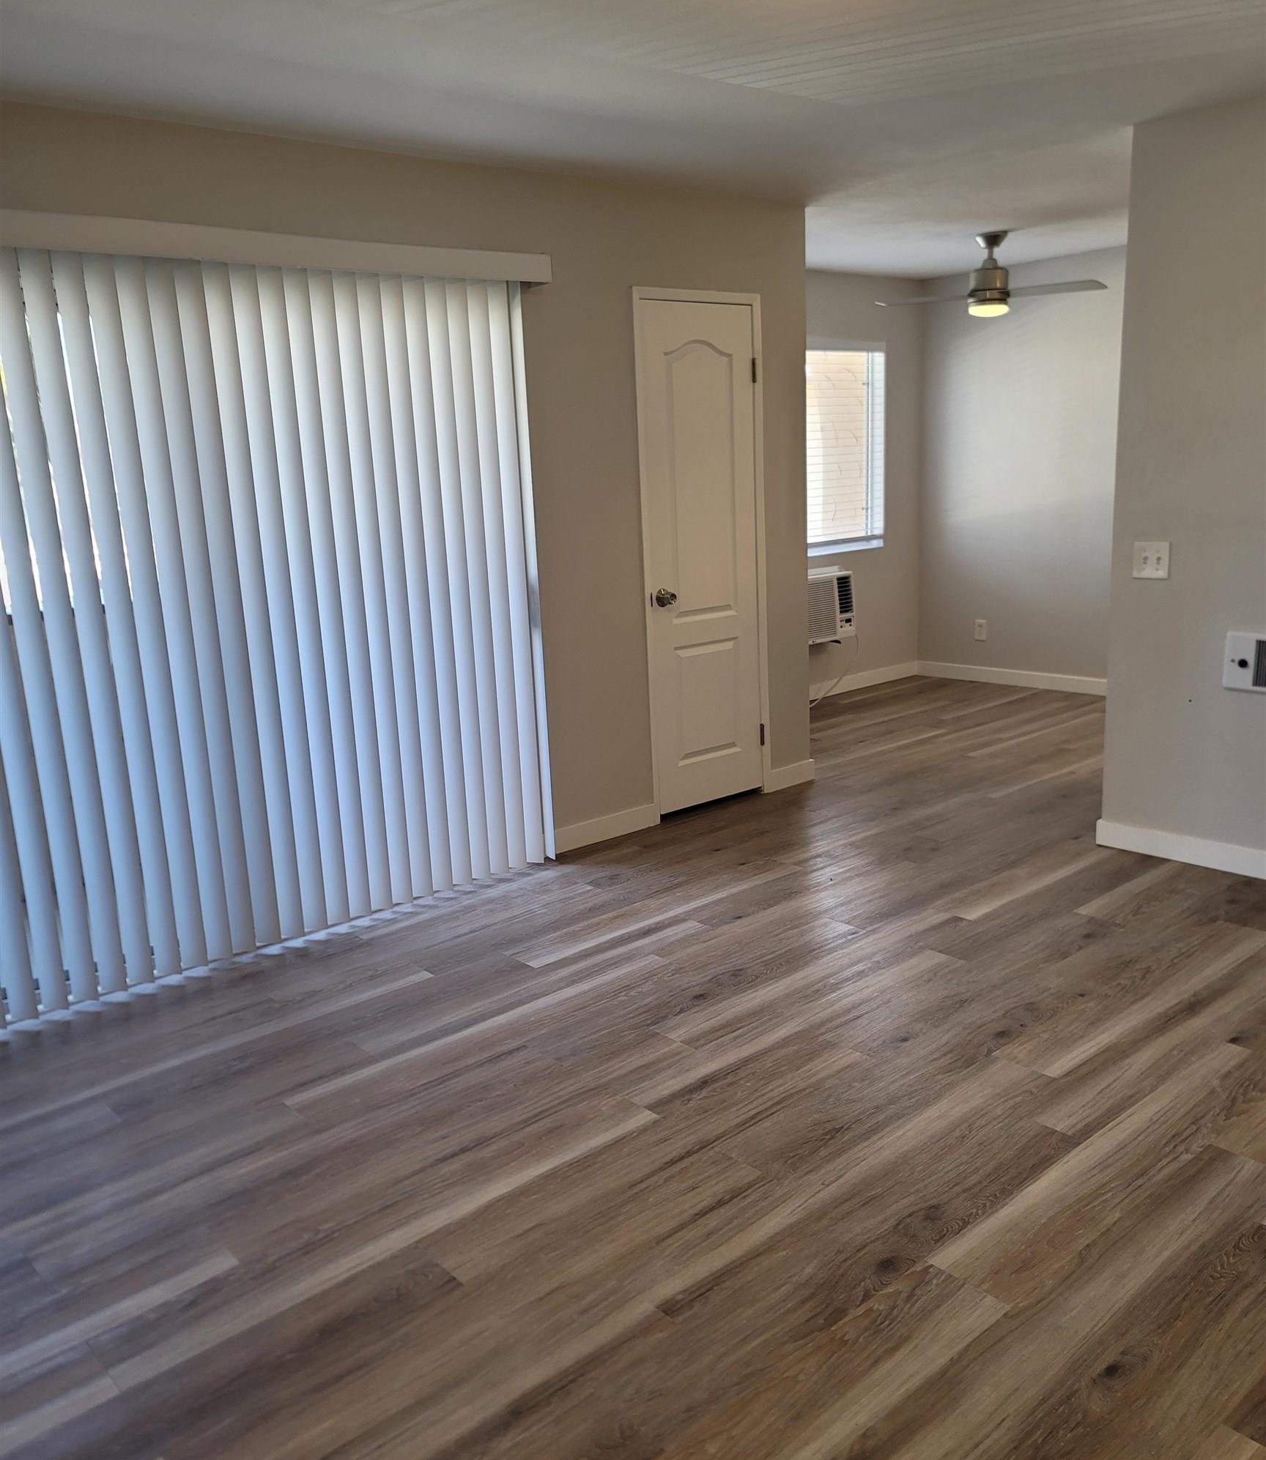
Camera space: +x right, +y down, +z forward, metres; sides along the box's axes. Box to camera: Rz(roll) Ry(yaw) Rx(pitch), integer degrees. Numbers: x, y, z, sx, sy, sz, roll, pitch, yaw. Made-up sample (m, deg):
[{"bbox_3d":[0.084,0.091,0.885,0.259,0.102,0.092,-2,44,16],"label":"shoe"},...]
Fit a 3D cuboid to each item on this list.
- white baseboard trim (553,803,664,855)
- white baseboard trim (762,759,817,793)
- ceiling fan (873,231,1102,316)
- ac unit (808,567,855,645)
[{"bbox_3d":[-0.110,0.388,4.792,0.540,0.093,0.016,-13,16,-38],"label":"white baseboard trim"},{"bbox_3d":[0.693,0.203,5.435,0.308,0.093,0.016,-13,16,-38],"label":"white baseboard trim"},{"bbox_3d":[1.747,-2.211,5.950,1.100,0.376,1.000,1,13,16],"label":"ceiling fan"},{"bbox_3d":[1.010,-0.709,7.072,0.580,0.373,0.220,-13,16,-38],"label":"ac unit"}]

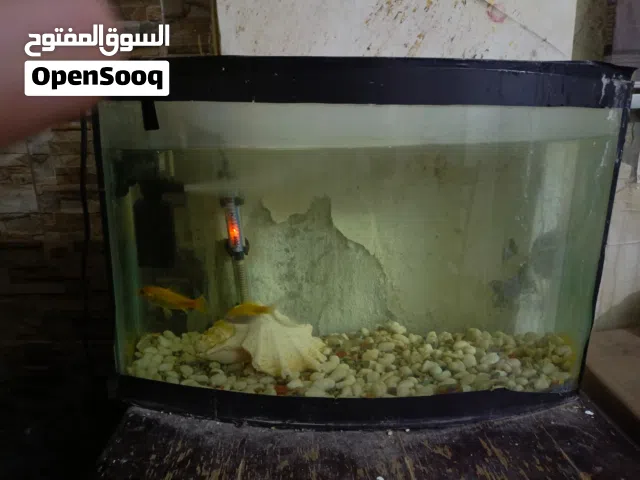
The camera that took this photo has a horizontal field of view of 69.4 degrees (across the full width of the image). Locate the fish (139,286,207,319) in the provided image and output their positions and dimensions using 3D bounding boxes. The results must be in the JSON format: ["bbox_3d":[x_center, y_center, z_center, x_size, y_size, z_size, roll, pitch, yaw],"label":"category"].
[{"bbox_3d":[-0.220,0.093,0.690,0.100,0.034,0.016,12,12,-3],"label":"fish"}]

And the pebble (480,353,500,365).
[{"bbox_3d":[0.251,0.174,0.679,0.029,0.016,0.024,1,13,0],"label":"pebble"}]

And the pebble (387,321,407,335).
[{"bbox_3d":[0.122,0.139,0.731,0.030,0.020,0.025,4,13,10],"label":"pebble"}]

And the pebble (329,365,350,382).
[{"bbox_3d":[0.025,0.170,0.590,0.027,0.021,0.024,1,12,0],"label":"pebble"}]

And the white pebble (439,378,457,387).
[{"bbox_3d":[0.169,0.189,0.612,0.023,0.011,0.019,1,13,0],"label":"white pebble"}]

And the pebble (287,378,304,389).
[{"bbox_3d":[-0.032,0.188,0.605,0.023,0.012,0.019,1,13,0],"label":"pebble"}]

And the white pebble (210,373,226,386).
[{"bbox_3d":[-0.139,0.191,0.633,0.022,0.019,0.019,2,13,0],"label":"white pebble"}]

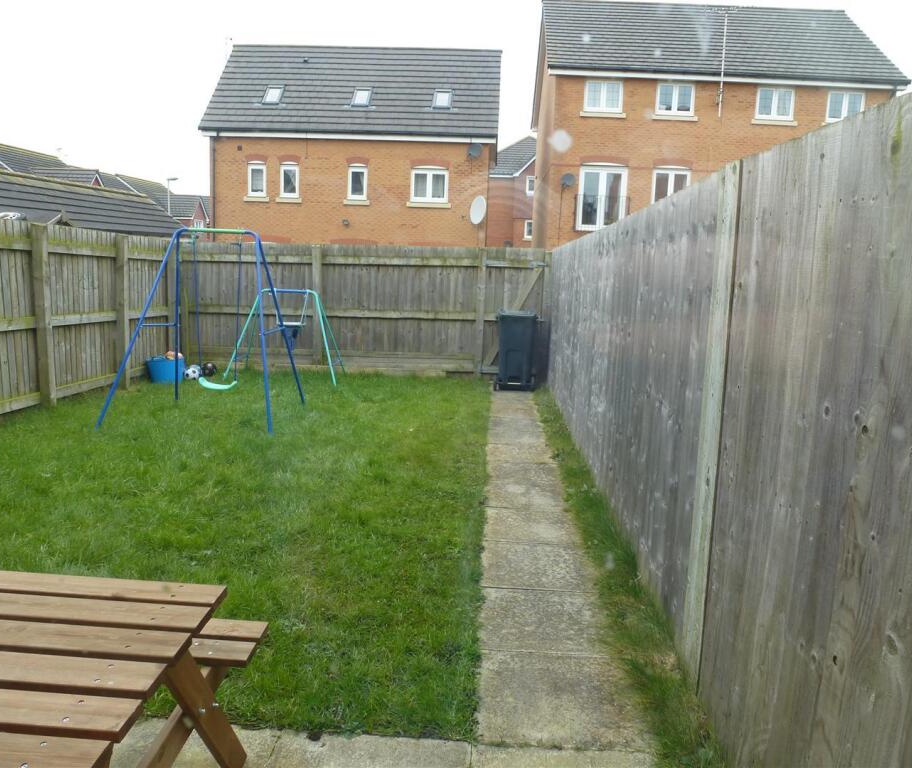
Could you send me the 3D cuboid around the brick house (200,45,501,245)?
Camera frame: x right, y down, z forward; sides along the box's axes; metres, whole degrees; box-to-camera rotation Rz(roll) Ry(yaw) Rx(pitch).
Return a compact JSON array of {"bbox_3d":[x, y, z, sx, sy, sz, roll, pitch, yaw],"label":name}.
[{"bbox_3d":[-3.404,-7.462,26.245,9.750,9.430,6.340,2,9,3],"label":"brick house"}]

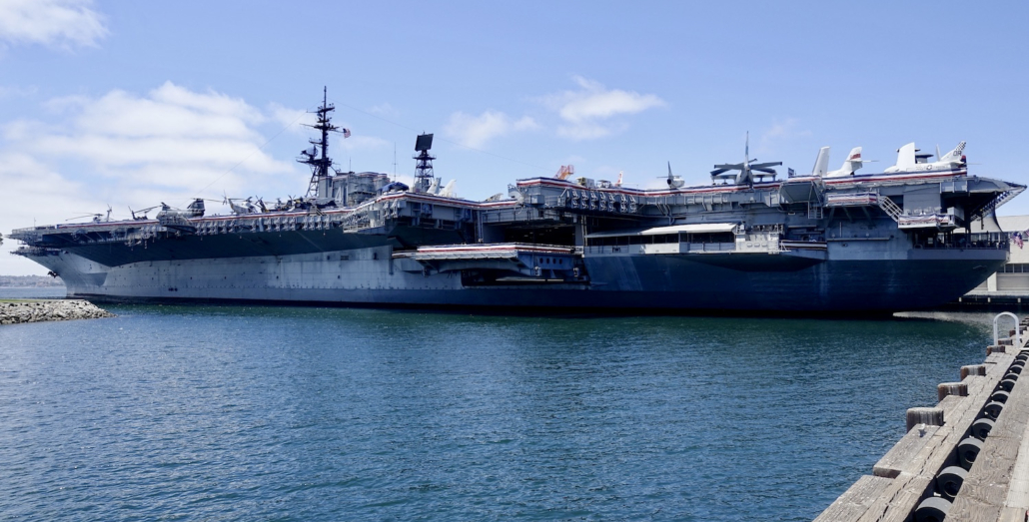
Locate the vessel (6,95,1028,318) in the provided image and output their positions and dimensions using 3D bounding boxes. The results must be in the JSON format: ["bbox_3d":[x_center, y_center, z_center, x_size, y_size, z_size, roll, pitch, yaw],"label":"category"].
[{"bbox_3d":[-47.000,-18.628,182.762,298.000,64.000,75.000,-1,-2,27],"label":"vessel"}]

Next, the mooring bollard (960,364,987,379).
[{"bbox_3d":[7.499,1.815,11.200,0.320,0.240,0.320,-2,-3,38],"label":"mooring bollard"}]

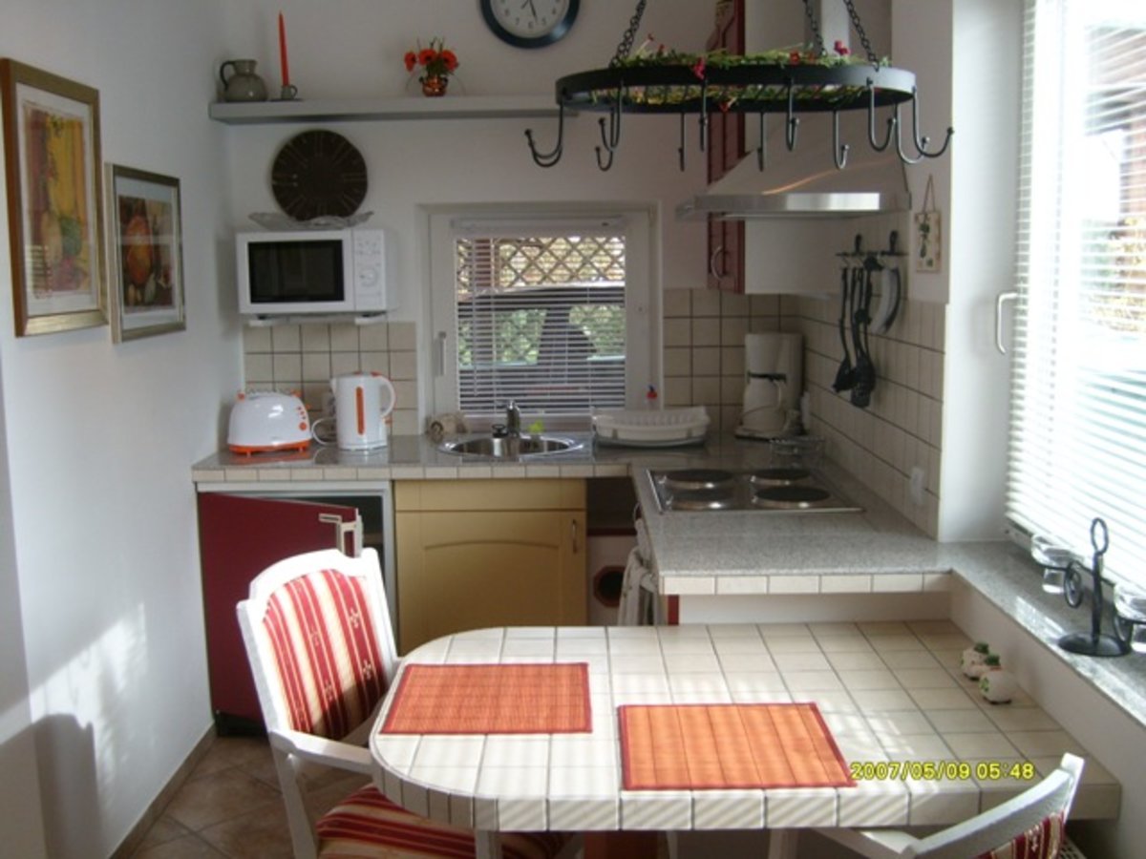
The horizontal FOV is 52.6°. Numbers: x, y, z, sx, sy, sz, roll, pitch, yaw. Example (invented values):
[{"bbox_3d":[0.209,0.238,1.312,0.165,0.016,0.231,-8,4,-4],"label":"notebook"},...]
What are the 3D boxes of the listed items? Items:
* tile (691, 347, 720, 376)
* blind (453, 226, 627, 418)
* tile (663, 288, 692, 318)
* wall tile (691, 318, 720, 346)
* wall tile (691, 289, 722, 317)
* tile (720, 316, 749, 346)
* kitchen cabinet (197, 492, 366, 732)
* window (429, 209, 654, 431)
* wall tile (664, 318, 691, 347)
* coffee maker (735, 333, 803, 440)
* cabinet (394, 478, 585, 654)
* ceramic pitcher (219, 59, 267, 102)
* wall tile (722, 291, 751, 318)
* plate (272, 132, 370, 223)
[{"bbox_3d":[0.480,-0.243,4.155,0.101,0.102,0.010,-1,8,0],"label":"tile"},{"bbox_3d":[-0.120,-0.397,4.222,0.633,0.718,0.040,-1,8,0],"label":"blind"},{"bbox_3d":[0.368,-0.448,4.104,0.102,0.102,0.012,-1,8,0],"label":"tile"},{"bbox_3d":[0.474,-0.346,4.119,0.102,0.102,0.012,-1,8,0],"label":"wall tile"},{"bbox_3d":[0.473,-0.449,4.103,0.102,0.102,0.012,-1,8,0],"label":"wall tile"},{"bbox_3d":[0.579,-0.347,4.118,0.102,0.102,0.012,-1,8,0],"label":"tile"},{"bbox_3d":[-0.835,0.556,3.786,0.600,0.790,0.480,1,9,14],"label":"kitchen cabinet"},{"bbox_3d":[-0.117,-0.409,4.276,0.833,0.797,0.090,-1,8,0],"label":"window"},{"bbox_3d":[0.376,-0.348,4.140,0.101,0.102,0.010,-1,8,0],"label":"wall tile"},{"bbox_3d":[0.676,-0.148,4.005,0.165,0.372,0.215,6,10,37],"label":"coffee maker"},{"bbox_3d":[-0.256,0.509,3.946,0.598,0.800,0.560,-1,8,0],"label":"cabinet"},{"bbox_3d":[-1.111,-1.172,3.918,0.169,0.152,0.142,0,8,6],"label":"ceramic pitcher"},{"bbox_3d":[0.577,-0.450,4.103,0.102,0.102,0.012,-1,8,0],"label":"wall tile"},{"bbox_3d":[-0.880,-0.871,4.017,0.336,0.327,0.030,-1,8,0],"label":"plate"}]

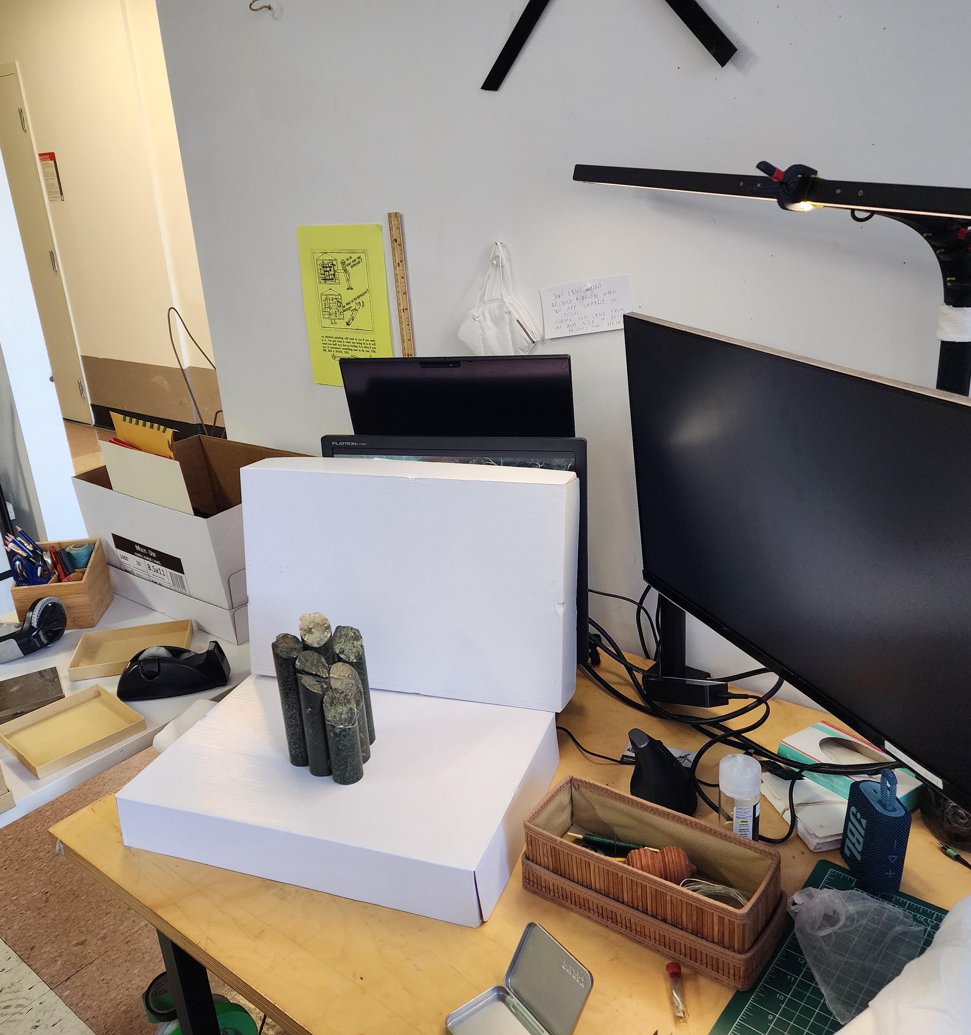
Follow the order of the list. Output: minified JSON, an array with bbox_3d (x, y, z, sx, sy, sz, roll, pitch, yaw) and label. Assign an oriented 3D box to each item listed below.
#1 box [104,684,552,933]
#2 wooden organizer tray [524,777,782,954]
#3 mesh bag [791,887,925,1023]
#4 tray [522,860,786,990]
[{"bbox_3d":[-0.166,0.320,1.122,0.448,0.070,0.293,3,20,20],"label":"box"},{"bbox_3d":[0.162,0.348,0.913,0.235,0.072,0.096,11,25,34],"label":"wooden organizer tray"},{"bbox_3d":[0.335,0.389,0.862,0.155,0.036,0.097,-19,24,-37],"label":"mesh bag"},{"bbox_3d":[0.166,0.377,0.928,0.249,0.040,0.106,10,24,36],"label":"tray"}]

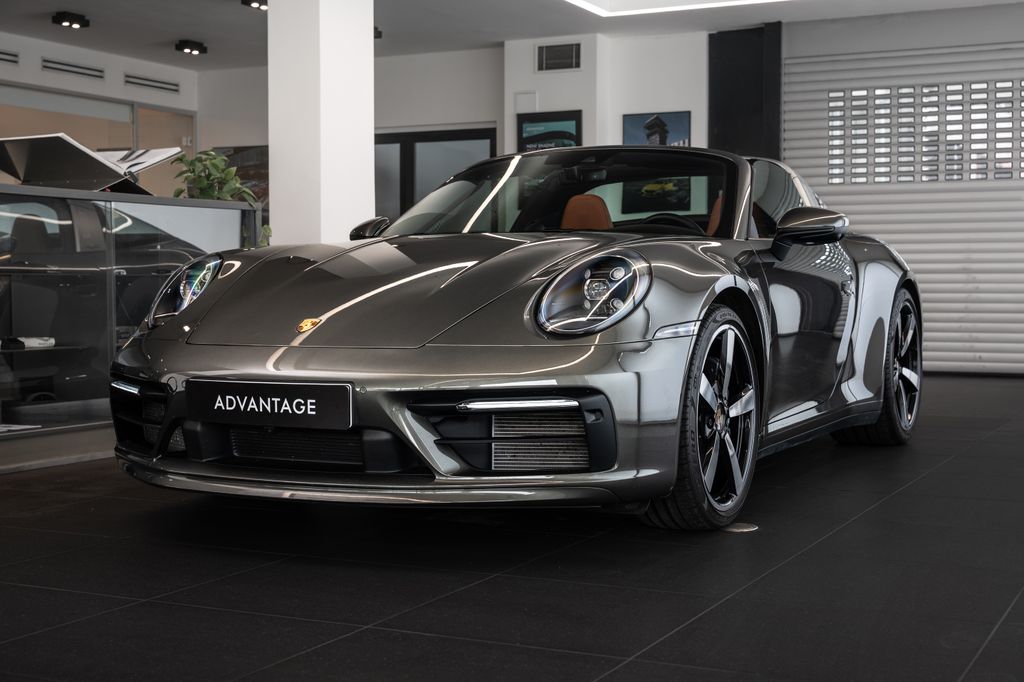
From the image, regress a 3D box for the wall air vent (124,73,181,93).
[{"bbox_3d":[-3.565,-2.552,13.249,0.050,0.100,0.745,1,3,29],"label":"wall air vent"}]

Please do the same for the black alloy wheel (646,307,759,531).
[{"bbox_3d":[0.525,0.216,3.898,0.245,0.670,0.675,1,3,28],"label":"black alloy wheel"}]

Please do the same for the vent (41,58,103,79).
[{"bbox_3d":[-4.059,-2.516,12.364,0.050,0.100,0.745,1,3,29],"label":"vent"}]

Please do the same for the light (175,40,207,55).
[{"bbox_3d":[-2.910,-2.673,12.188,0.120,0.095,0.280,1,3,27],"label":"light"}]

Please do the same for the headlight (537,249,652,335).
[{"bbox_3d":[0.212,-0.132,3.499,0.270,0.235,0.360,1,3,28],"label":"headlight"}]

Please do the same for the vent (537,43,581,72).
[{"bbox_3d":[0.416,-2.516,11.852,0.435,0.240,0.050,1,3,27],"label":"vent"}]

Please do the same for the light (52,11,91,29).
[{"bbox_3d":[-3.610,-2.619,10.933,0.120,0.095,0.280,1,3,27],"label":"light"}]

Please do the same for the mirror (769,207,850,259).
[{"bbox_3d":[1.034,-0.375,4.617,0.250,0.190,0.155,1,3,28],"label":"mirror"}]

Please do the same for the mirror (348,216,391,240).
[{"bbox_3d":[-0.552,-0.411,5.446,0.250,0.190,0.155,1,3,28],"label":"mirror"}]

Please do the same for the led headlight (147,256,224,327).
[{"bbox_3d":[-1.010,-0.160,4.138,0.270,0.235,0.360,1,3,28],"label":"led headlight"}]

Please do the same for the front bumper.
[{"bbox_3d":[-0.473,0.200,3.691,1.800,0.440,0.680,1,3,28],"label":"front bumper"}]

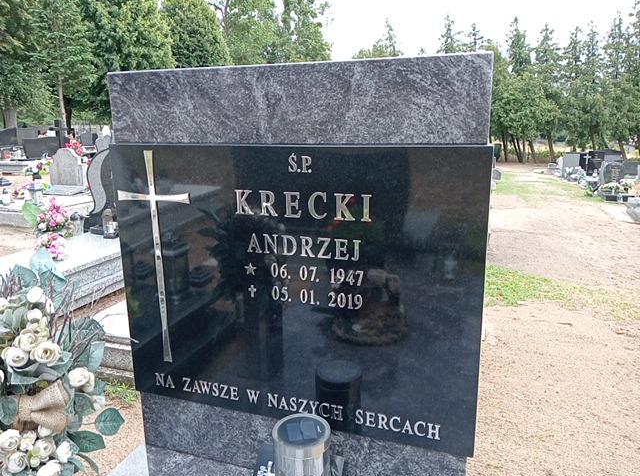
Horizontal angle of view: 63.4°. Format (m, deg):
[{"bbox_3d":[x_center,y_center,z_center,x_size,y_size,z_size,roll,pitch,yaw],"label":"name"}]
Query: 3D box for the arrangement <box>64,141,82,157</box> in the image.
[{"bbox_3d":[-6.191,-2.232,12.956,0.450,0.430,0.380,4,13,21],"label":"arrangement"}]

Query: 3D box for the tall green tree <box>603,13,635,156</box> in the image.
[{"bbox_3d":[14.164,-6.879,23.917,1.900,6.630,1.900,4,13,21],"label":"tall green tree"}]

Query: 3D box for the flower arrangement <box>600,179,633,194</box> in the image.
[{"bbox_3d":[6.234,-1.098,10.888,0.660,0.335,0.450,4,13,21],"label":"flower arrangement"}]

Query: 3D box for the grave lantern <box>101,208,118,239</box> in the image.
[{"bbox_3d":[-2.161,-0.149,5.318,0.165,0.315,0.165,4,13,21],"label":"grave lantern"}]

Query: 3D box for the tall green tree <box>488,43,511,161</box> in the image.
[{"bbox_3d":[8.726,-6.513,24.917,1.600,5.660,1.600,4,13,21],"label":"tall green tree"}]

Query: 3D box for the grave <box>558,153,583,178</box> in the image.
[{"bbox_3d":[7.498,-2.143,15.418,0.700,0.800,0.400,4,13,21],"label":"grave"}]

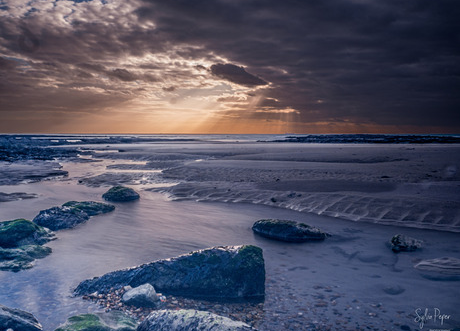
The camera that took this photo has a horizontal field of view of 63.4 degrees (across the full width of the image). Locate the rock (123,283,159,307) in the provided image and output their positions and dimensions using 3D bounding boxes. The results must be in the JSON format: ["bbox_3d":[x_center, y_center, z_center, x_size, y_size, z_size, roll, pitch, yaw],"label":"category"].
[{"bbox_3d":[-0.670,0.966,2.787,0.262,0.145,0.197,-1,5,-10],"label":"rock"}]

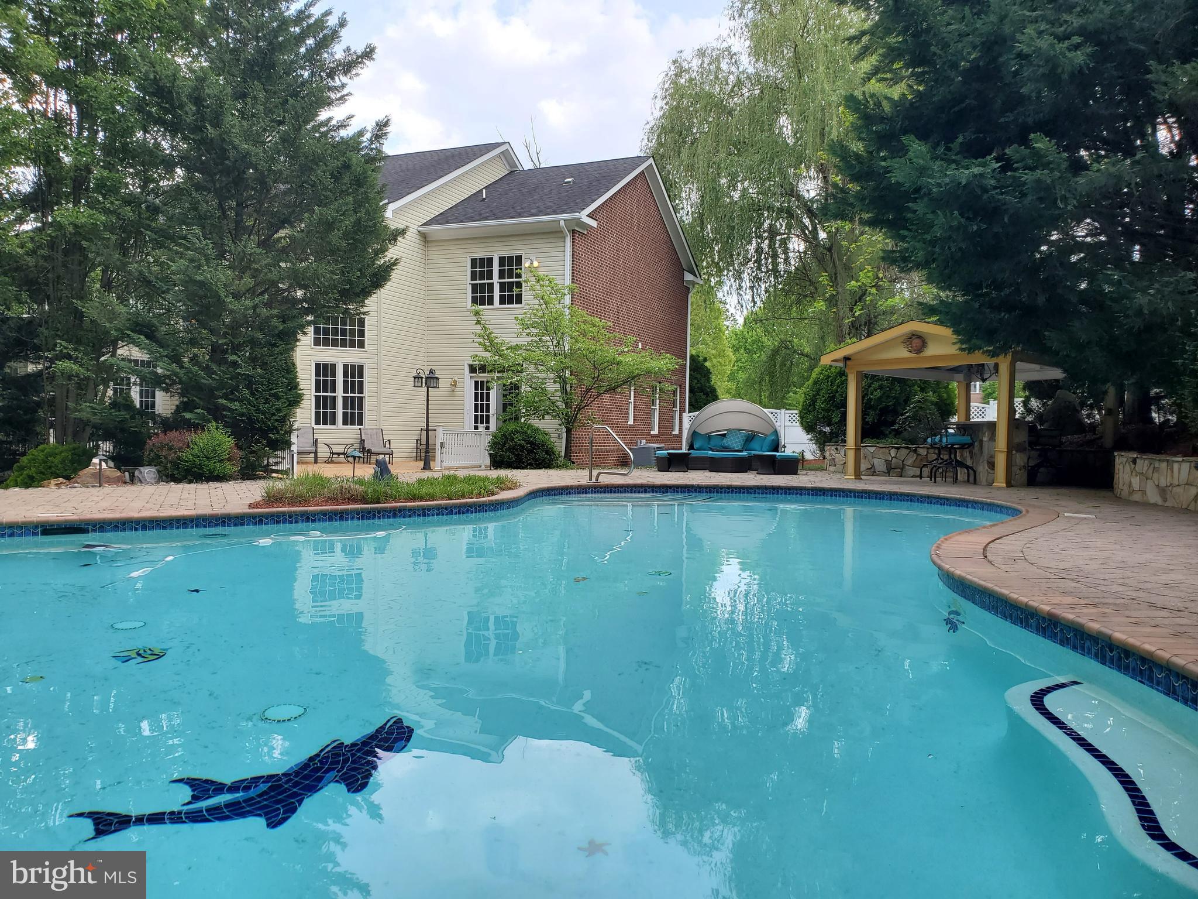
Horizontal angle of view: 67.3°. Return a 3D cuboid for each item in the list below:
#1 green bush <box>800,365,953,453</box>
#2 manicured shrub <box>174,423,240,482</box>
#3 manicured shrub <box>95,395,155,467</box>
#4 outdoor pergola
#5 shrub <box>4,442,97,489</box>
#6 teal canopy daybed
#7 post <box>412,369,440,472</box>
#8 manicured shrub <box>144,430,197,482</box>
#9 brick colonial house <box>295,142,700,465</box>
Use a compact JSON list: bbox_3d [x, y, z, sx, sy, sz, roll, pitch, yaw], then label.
[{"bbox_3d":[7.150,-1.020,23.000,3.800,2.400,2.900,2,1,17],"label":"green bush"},{"bbox_3d":[-5.496,0.032,12.610,0.860,0.830,0.840,1,1,-24],"label":"manicured shrub"},{"bbox_3d":[-8.664,-0.317,16.406,1.000,1.360,1.000,1,1,-28],"label":"manicured shrub"},{"bbox_3d":[7.573,-0.855,17.981,4.800,2.950,4.200,0,2,-39],"label":"outdoor pergola"},{"bbox_3d":[-6.809,0.175,11.114,1.050,0.550,1.000,1,2,-31],"label":"shrub"},{"bbox_3d":[2.830,-0.310,18.900,2.600,1.530,2.100,1,1,10],"label":"teal canopy daybed"},{"bbox_3d":[-3.653,-0.635,19.098,0.560,2.145,0.500,1,1,0],"label":"post"},{"bbox_3d":[-5.950,0.064,12.711,0.850,0.740,0.800,1,1,-25],"label":"manicured shrub"},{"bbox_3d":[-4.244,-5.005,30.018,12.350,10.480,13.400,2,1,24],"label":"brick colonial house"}]

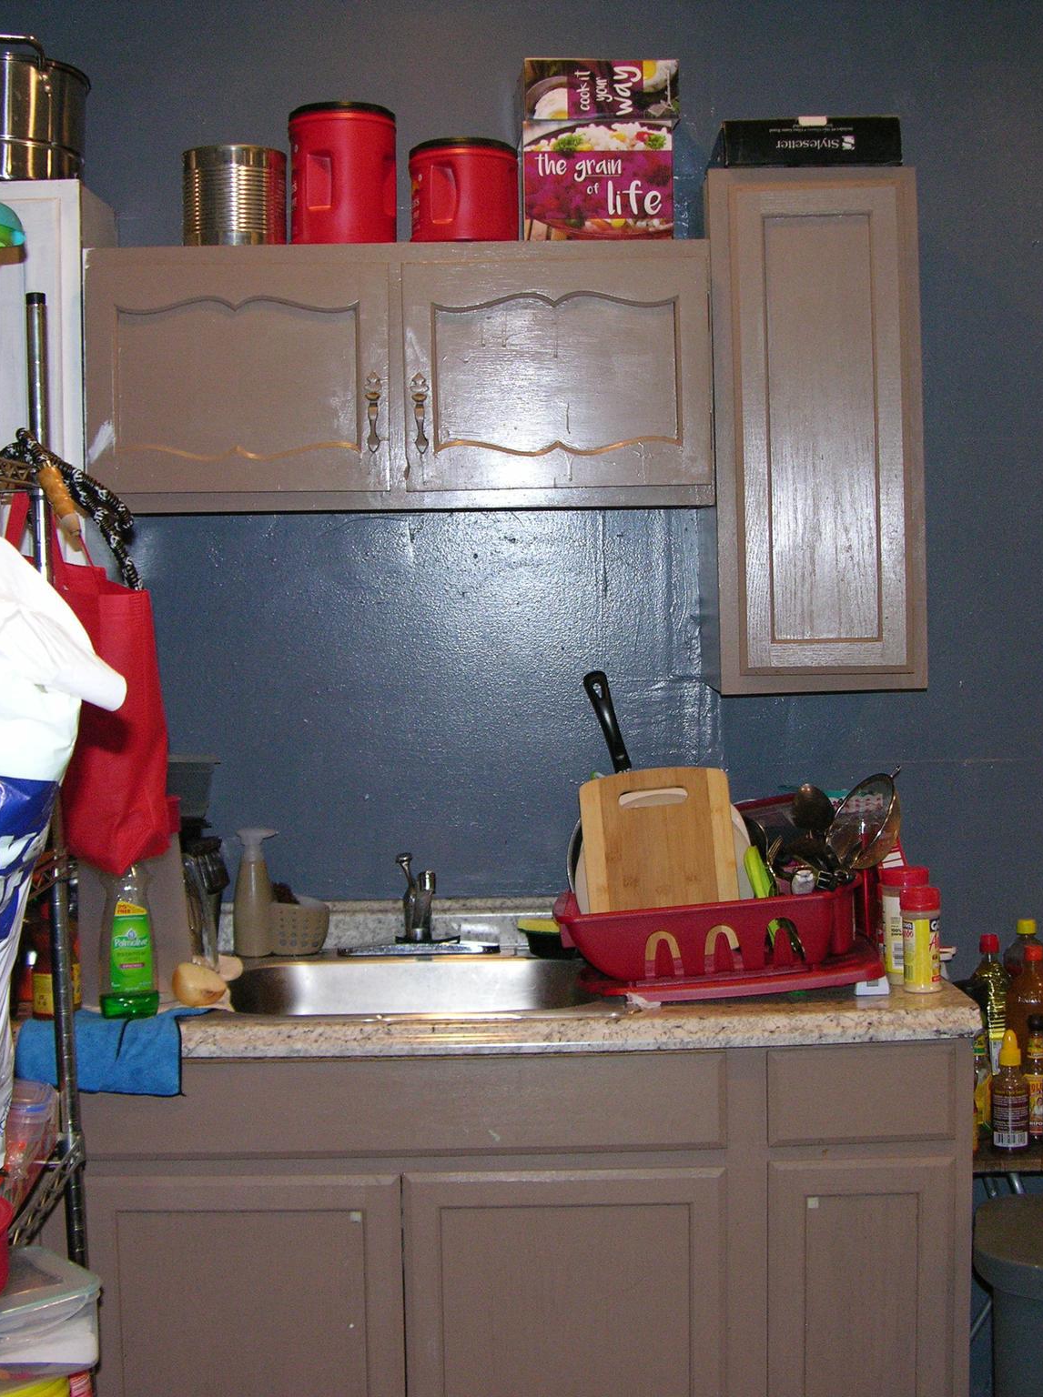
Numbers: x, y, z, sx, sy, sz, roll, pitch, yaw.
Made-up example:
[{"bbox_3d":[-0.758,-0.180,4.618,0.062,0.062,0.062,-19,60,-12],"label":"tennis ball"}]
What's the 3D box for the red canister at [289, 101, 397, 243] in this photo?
[{"bbox_3d":[-0.265,-0.765,2.820,0.158,0.207,0.158,-1,2,0],"label":"red canister"}]

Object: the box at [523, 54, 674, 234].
[{"bbox_3d":[0.112,-0.798,2.856,0.227,0.279,0.190,-1,3,-1],"label":"box"}]

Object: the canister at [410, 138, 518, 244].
[{"bbox_3d":[-0.085,-0.743,2.832,0.164,0.161,0.164,-1,3,-1],"label":"canister"}]

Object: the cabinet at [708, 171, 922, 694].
[{"bbox_3d":[0.432,-0.386,2.873,0.303,0.756,0.321,-1,3,-1],"label":"cabinet"}]

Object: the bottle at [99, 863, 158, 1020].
[{"bbox_3d":[-0.519,0.298,2.499,0.077,0.245,0.050,-1,3,-7],"label":"bottle"}]

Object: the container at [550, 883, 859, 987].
[{"bbox_3d":[0.251,0.331,2.717,0.410,0.120,0.320,-6,2,0],"label":"container"}]

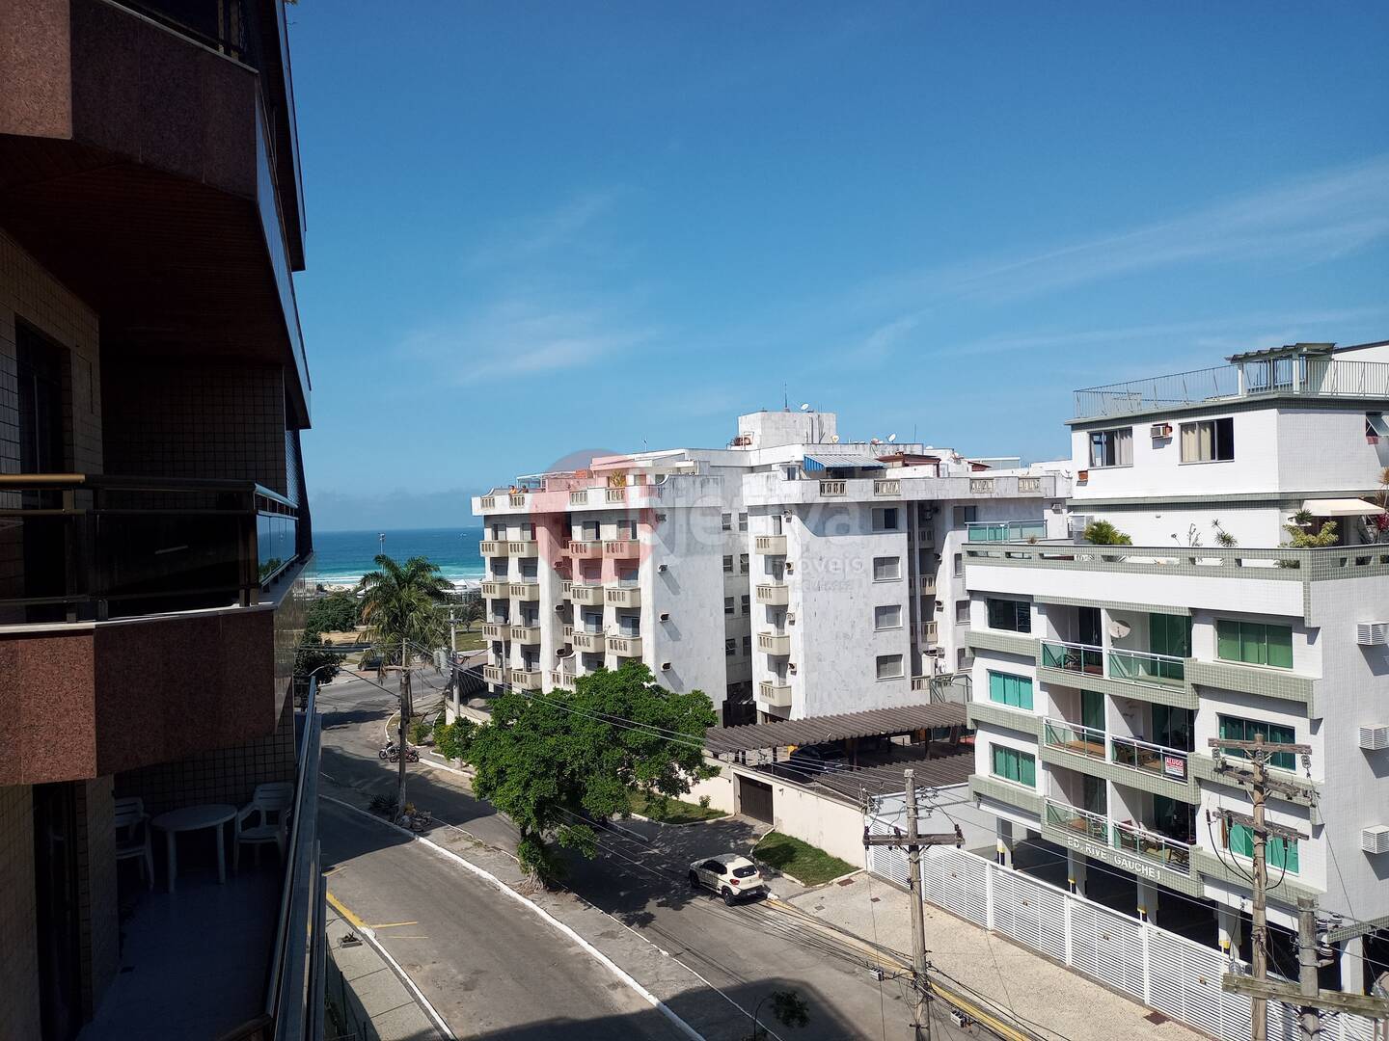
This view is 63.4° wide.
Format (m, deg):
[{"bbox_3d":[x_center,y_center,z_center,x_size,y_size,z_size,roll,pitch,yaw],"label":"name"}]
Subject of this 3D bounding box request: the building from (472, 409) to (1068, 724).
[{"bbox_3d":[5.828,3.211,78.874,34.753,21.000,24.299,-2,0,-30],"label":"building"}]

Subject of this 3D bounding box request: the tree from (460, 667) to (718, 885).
[{"bbox_3d":[-4.434,10.525,48.321,10.800,9.000,10.000,-2,0,0],"label":"tree"}]

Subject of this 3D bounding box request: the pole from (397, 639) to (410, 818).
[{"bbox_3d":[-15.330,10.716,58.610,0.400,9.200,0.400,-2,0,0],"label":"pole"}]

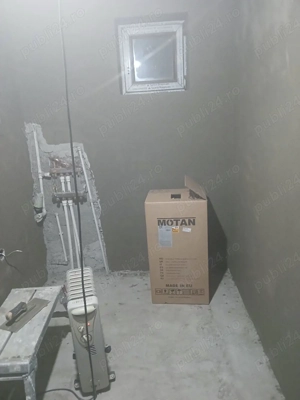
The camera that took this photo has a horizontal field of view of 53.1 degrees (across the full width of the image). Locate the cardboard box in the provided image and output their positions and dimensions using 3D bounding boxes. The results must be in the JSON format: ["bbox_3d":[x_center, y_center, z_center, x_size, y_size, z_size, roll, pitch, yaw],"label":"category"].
[{"bbox_3d":[0.234,0.361,2.499,0.455,0.888,0.382,-2,15,6],"label":"cardboard box"}]

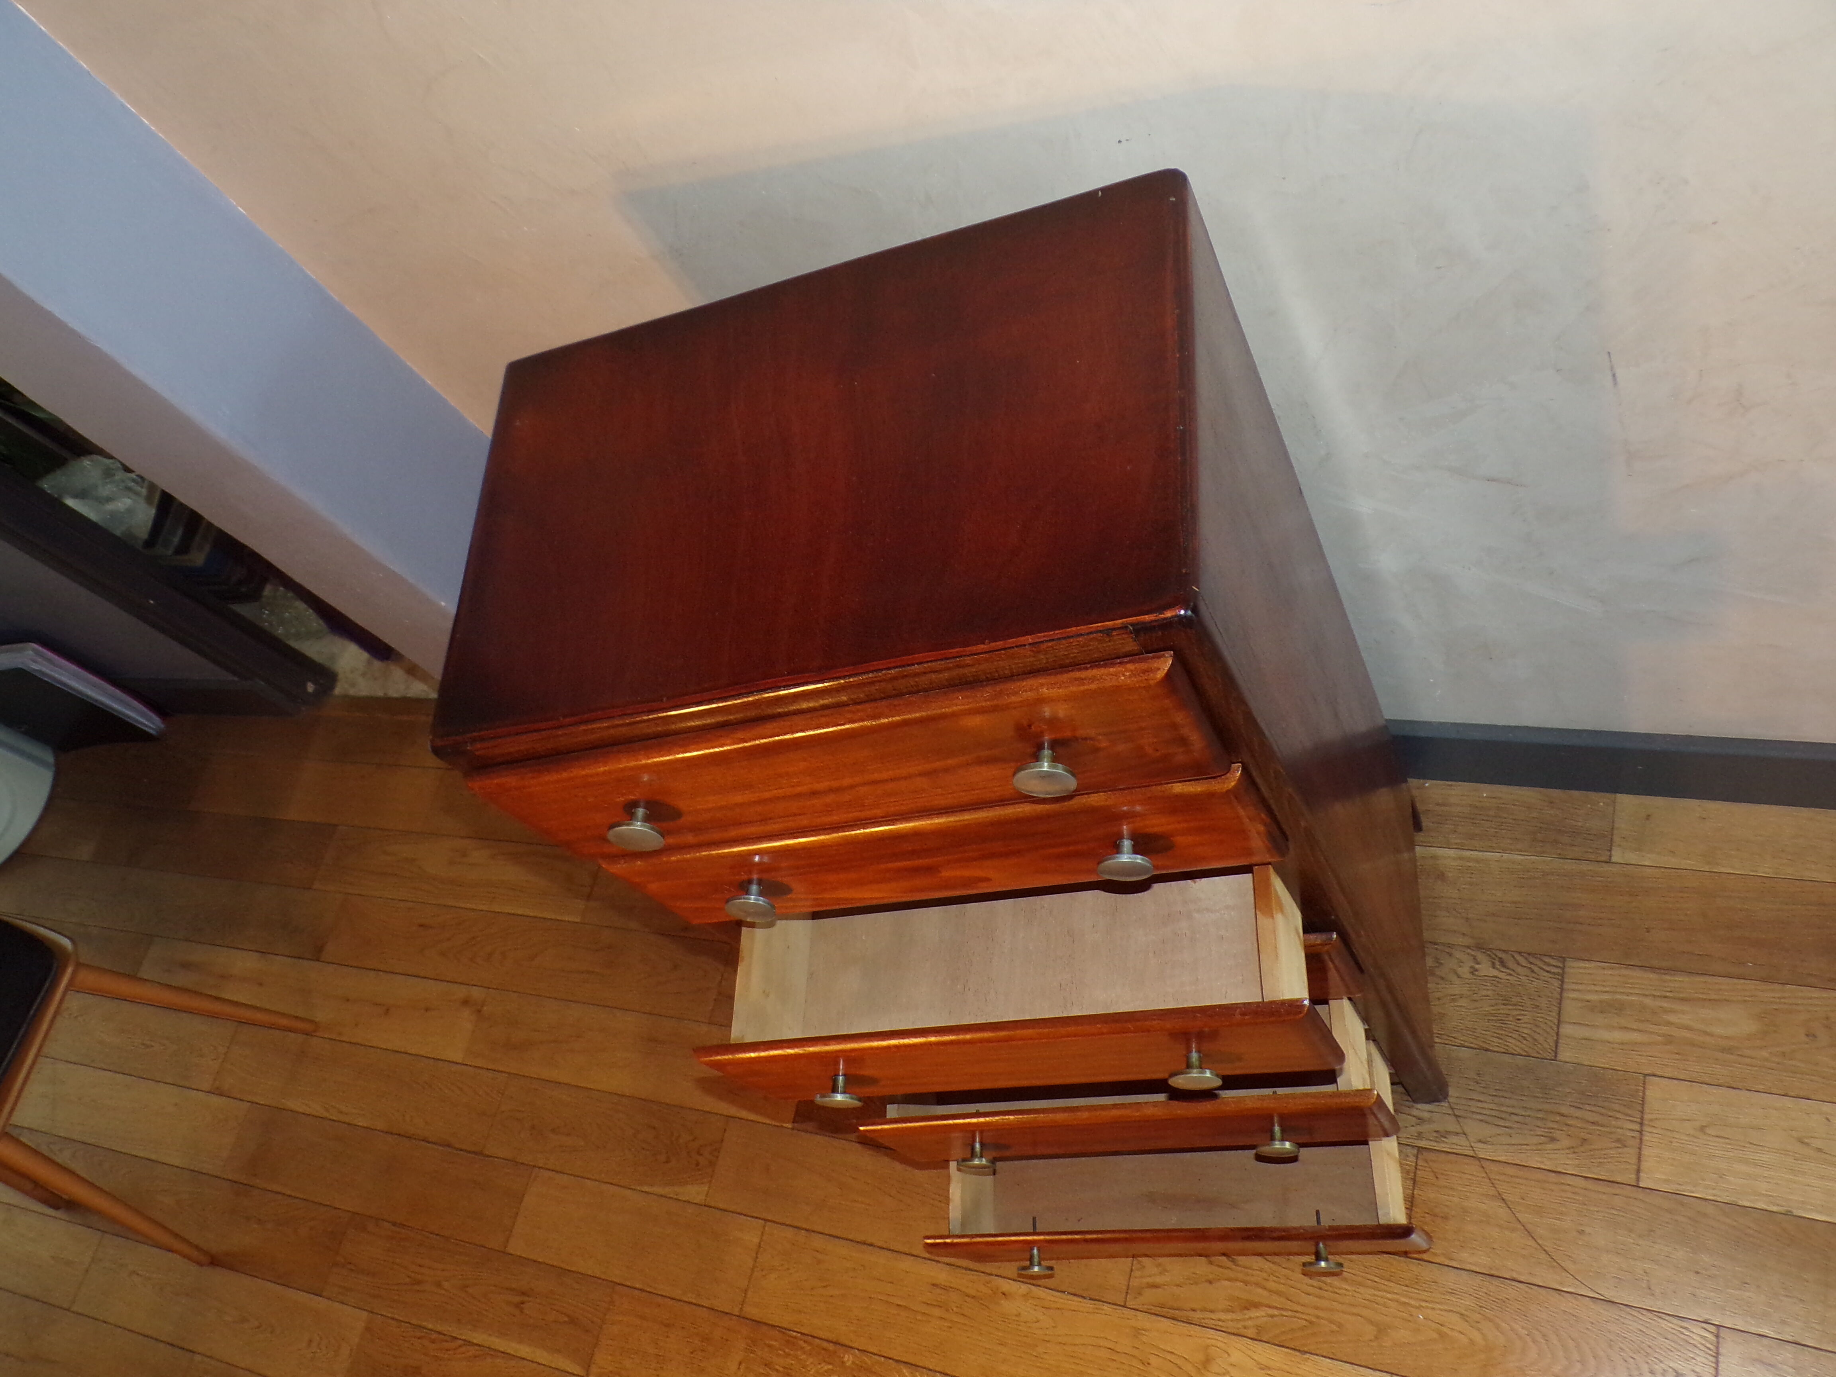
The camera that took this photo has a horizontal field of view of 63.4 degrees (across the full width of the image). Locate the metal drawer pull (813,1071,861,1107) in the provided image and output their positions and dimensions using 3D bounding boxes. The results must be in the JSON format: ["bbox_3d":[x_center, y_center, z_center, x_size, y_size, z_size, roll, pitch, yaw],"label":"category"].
[{"bbox_3d":[-0.061,0.306,1.139,0.036,0.036,0.023,-10,60,22],"label":"metal drawer pull"}]

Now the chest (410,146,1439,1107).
[{"bbox_3d":[0.150,0.114,1.366,0.495,1.122,0.326,-10,60,22],"label":"chest"}]

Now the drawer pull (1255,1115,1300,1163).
[{"bbox_3d":[0.309,0.389,1.272,0.036,0.036,0.023,-10,60,22],"label":"drawer pull"}]

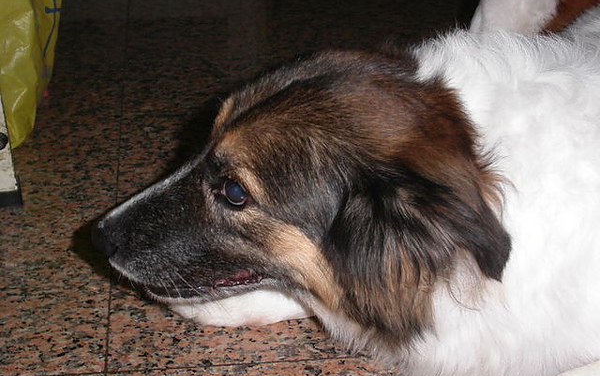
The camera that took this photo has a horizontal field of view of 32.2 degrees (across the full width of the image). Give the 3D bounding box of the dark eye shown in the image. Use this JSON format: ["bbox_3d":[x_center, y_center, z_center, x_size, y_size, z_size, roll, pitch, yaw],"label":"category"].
[{"bbox_3d":[-0.052,0.004,0.845,0.019,0.019,0.012,10,11,25],"label":"dark eye"}]

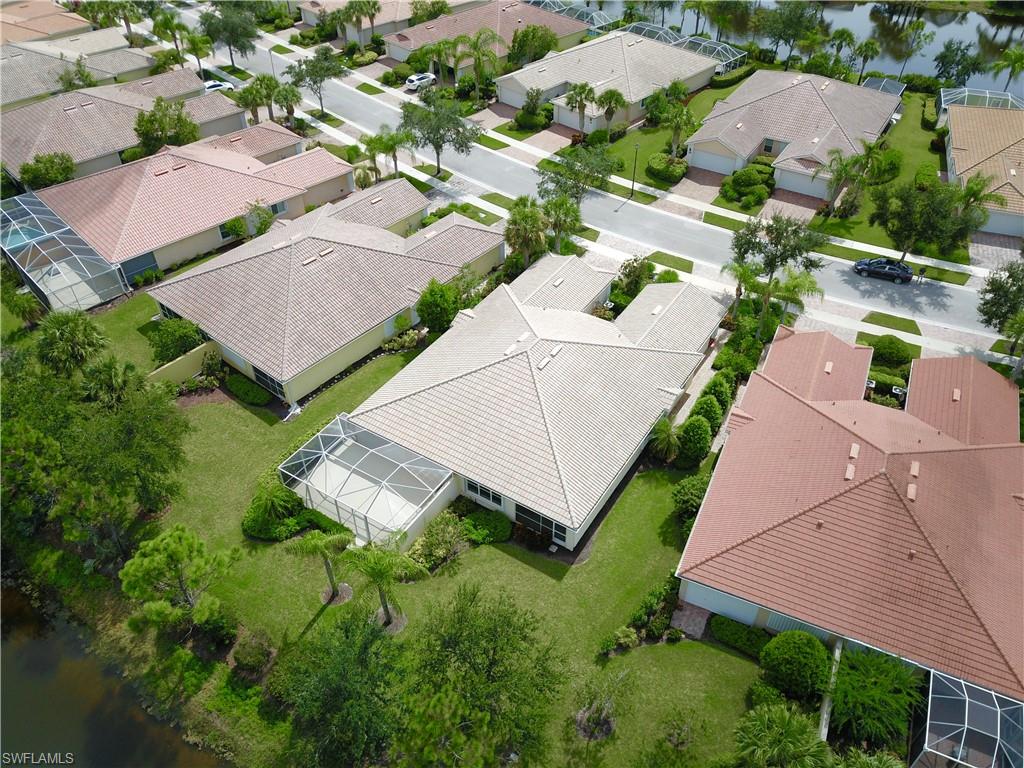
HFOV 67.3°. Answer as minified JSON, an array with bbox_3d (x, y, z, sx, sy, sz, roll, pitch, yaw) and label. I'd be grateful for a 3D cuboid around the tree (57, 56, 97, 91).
[{"bbox_3d":[-57.000,-40.609,100.926,4.686,4.304,4.686,0,41,0],"label":"tree"}]

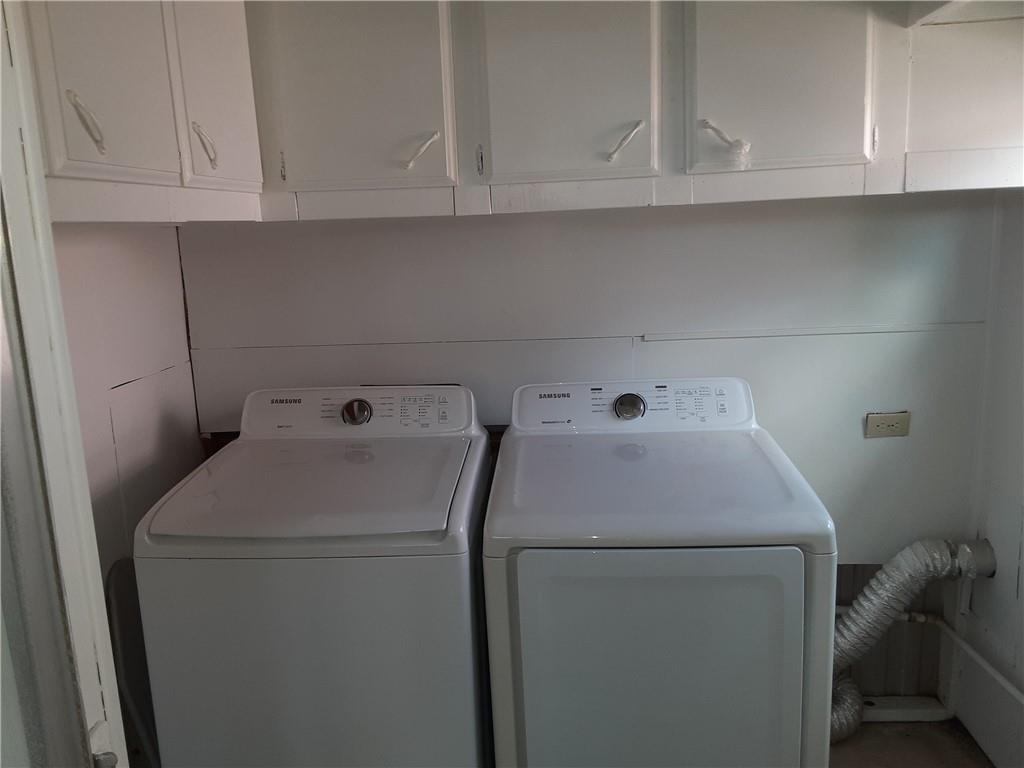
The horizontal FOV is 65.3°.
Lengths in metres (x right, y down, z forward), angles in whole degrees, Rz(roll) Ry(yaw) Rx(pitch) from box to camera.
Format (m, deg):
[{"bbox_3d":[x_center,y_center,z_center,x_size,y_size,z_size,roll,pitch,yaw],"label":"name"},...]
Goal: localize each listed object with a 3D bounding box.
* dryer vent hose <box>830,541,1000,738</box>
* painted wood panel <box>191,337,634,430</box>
[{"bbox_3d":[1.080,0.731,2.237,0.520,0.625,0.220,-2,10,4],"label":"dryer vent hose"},{"bbox_3d":[-0.301,0.004,2.371,1.314,0.256,0.020,-2,10,4],"label":"painted wood panel"}]

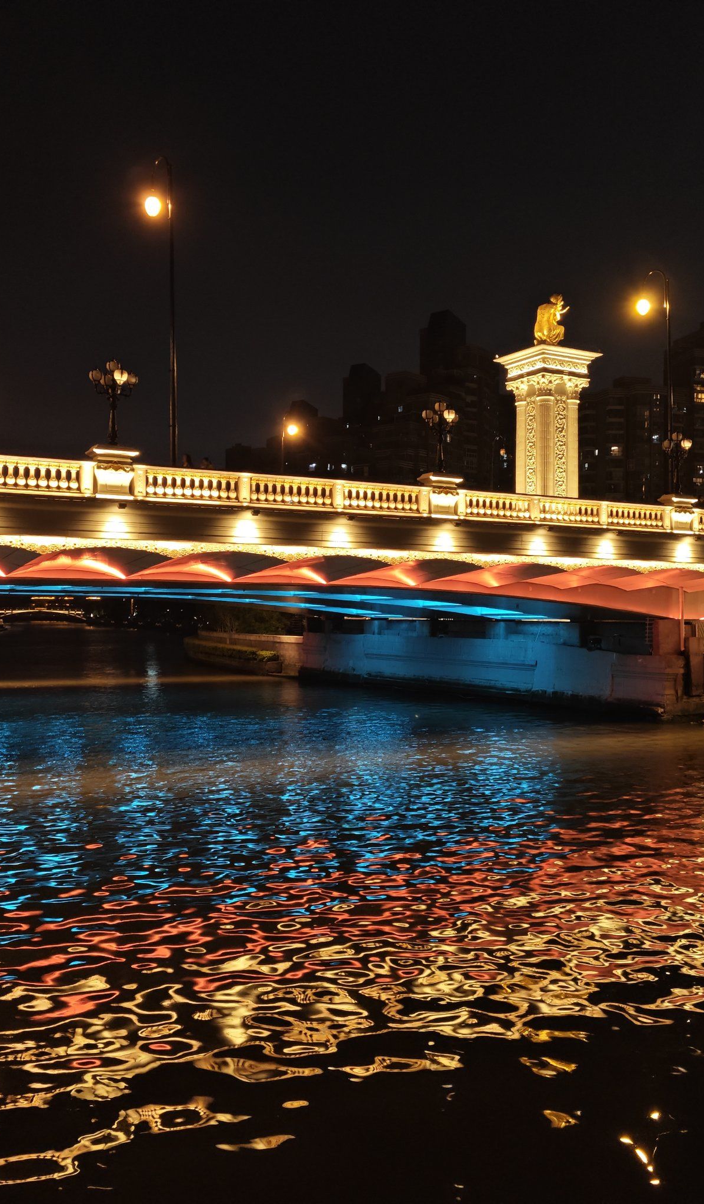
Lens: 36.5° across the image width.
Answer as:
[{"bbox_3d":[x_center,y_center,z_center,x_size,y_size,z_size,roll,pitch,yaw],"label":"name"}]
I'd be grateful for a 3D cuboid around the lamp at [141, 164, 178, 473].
[{"bbox_3d":[-5.937,-8.389,33.688,0.500,10.750,2.000,0,-1,-31],"label":"lamp"}]

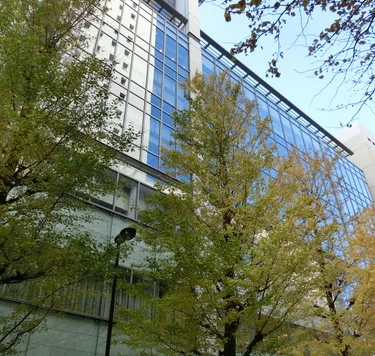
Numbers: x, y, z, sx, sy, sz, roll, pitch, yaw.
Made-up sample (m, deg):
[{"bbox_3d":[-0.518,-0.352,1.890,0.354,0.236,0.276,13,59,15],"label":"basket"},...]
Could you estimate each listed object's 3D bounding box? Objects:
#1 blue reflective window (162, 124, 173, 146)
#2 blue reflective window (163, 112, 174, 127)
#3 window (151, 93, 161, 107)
[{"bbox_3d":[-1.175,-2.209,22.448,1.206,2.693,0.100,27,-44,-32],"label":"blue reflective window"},{"bbox_3d":[-1.195,-3.732,23.567,1.206,1.032,0.100,27,-44,-32],"label":"blue reflective window"},{"bbox_3d":[-2.025,-4.972,23.606,0.737,0.951,0.100,27,-44,-32],"label":"window"}]

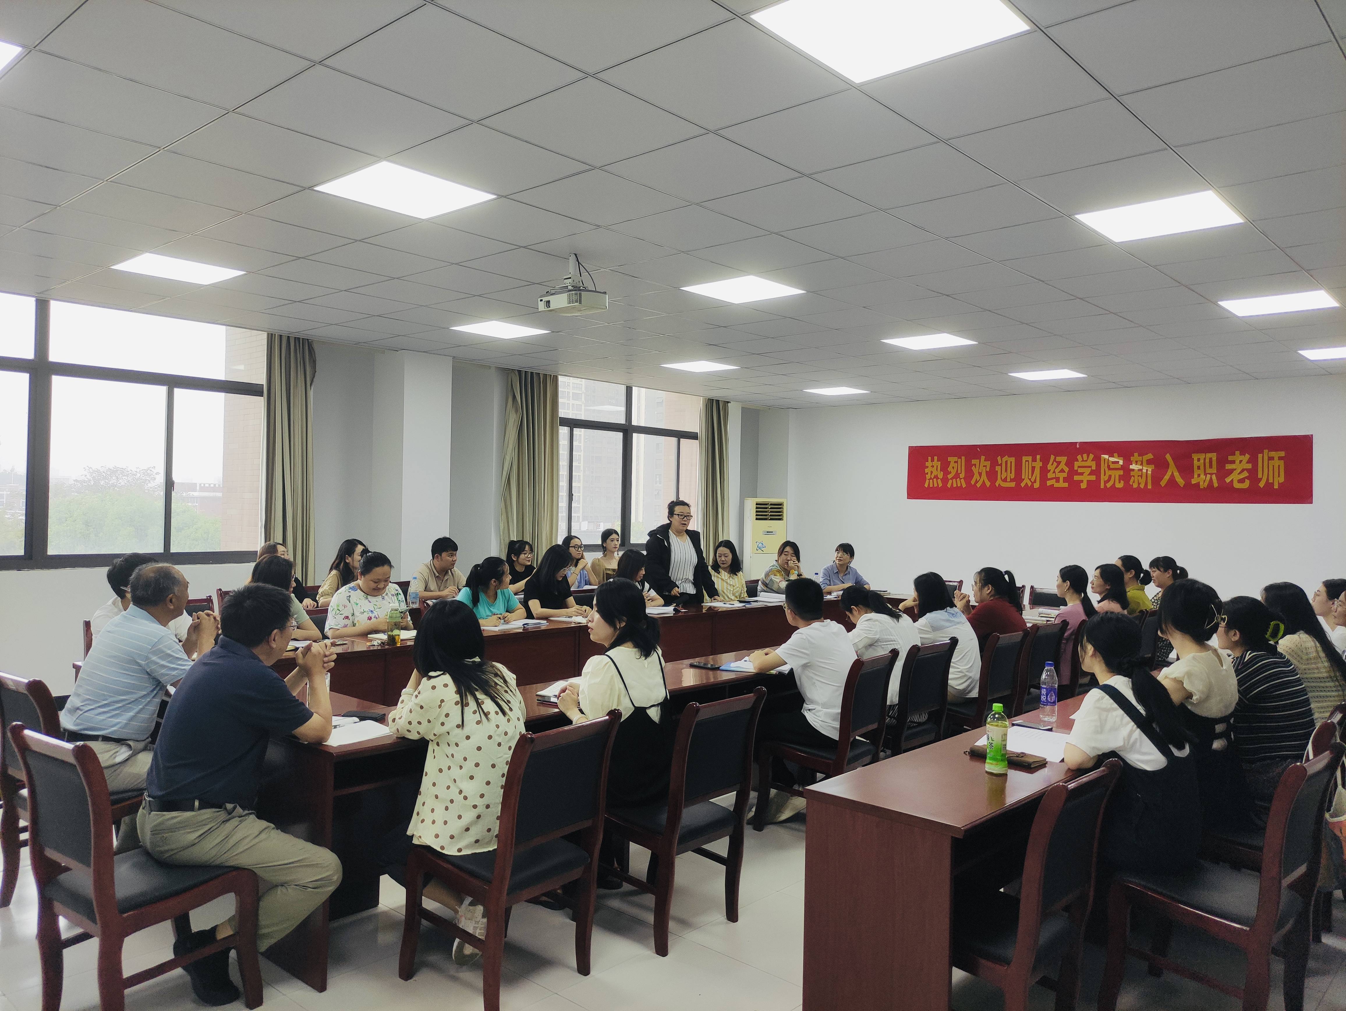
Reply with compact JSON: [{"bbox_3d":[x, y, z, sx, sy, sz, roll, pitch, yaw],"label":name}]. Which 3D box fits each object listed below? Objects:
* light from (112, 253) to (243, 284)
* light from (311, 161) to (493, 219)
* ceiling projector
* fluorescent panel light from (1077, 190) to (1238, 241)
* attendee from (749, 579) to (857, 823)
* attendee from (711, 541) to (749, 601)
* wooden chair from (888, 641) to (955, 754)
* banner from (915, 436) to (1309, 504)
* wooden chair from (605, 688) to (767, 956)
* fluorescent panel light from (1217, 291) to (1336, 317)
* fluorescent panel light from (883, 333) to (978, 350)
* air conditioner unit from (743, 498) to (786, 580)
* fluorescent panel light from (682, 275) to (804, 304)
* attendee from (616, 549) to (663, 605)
[{"bbox_3d":[-2.944,-1.411,5.797,0.590,0.040,0.590,1,0,42],"label":"light"},{"bbox_3d":[-1.180,-1.400,4.310,0.585,0.040,0.585,1,0,42],"label":"light"},{"bbox_3d":[-0.540,-1.200,5.243,0.320,0.320,0.220,1,0,42],"label":"ceiling projector"},{"bbox_3d":[2.211,-1.308,4.410,0.590,0.040,0.590,1,0,42],"label":"fluorescent panel light"},{"bbox_3d":[0.591,0.967,4.757,0.680,1.220,0.510,1,0,42],"label":"attendee"},{"bbox_3d":[0.481,0.931,8.300,0.480,1.260,0.680,1,0,-38],"label":"attendee"},{"bbox_3d":[1.094,1.146,4.971,0.570,0.940,0.455,1,0,42],"label":"wooden chair"},{"bbox_3d":[4.545,-0.383,10.823,4.270,0.670,0.020,1,0,42],"label":"banner"},{"bbox_3d":[-0.006,1.124,3.726,0.590,0.900,0.460,1,0,42],"label":"wooden chair"},{"bbox_3d":[3.904,-1.307,6.240,0.585,0.040,0.585,1,0,42],"label":"fluorescent panel light"},{"bbox_3d":[2.046,-1.308,7.738,0.590,0.040,0.590,1,0,42],"label":"fluorescent panel light"},{"bbox_3d":[1.141,0.745,12.149,0.470,1.700,0.290,1,0,-24],"label":"air conditioner unit"},{"bbox_3d":[0.446,-1.358,6.103,0.600,0.040,0.600,1,0,42],"label":"fluorescent panel light"},{"bbox_3d":[-0.350,0.956,7.674,0.720,1.210,0.470,1,0,42],"label":"attendee"}]

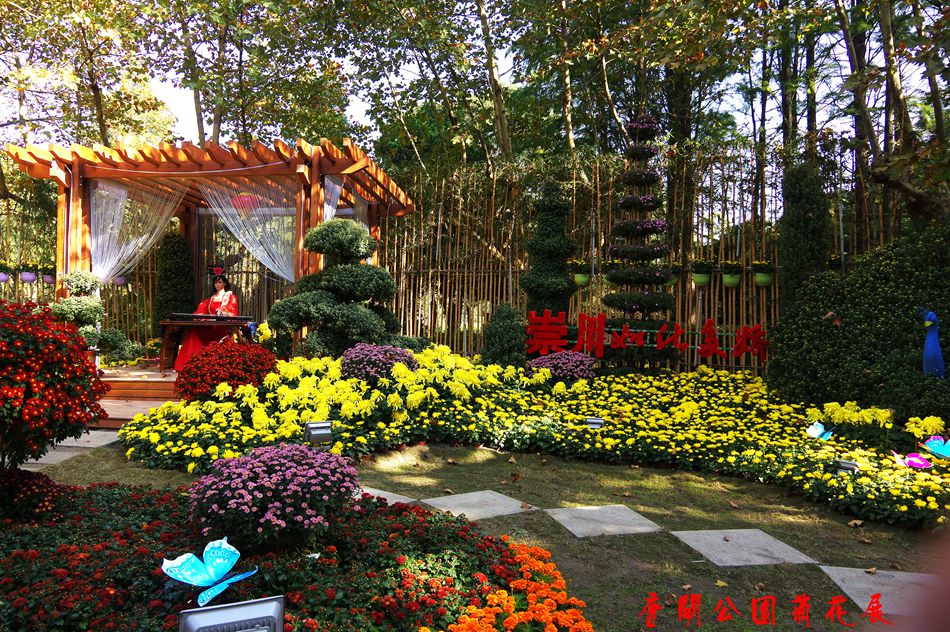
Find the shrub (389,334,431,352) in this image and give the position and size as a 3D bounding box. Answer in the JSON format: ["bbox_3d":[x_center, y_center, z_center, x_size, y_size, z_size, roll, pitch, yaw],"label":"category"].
[{"bbox_3d":[-1.050,0.618,10.600,0.850,0.650,0.800,1,0,5],"label":"shrub"}]

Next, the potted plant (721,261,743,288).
[{"bbox_3d":[4.539,-0.734,12.600,0.380,0.470,0.360,1,0,5],"label":"potted plant"}]

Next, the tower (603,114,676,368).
[{"bbox_3d":[2.842,-1.270,12.300,1.253,4.353,1.250,0,1,0],"label":"tower"}]

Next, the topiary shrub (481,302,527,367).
[{"bbox_3d":[0.476,0.355,11.500,0.760,1.147,0.780,0,1,0],"label":"topiary shrub"}]

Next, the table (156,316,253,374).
[{"bbox_3d":[-3.760,0.360,10.000,1.220,0.780,0.420,1,0,5],"label":"table"}]

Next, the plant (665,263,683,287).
[{"bbox_3d":[3.496,-0.731,12.700,0.390,0.450,0.360,1,0,5],"label":"plant"}]

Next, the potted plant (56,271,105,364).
[{"bbox_3d":[-4.789,0.066,8.600,0.550,1.200,0.520,1,0,5],"label":"potted plant"}]

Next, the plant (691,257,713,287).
[{"bbox_3d":[4.136,-0.794,13.000,0.394,0.511,0.370,0,1,0],"label":"plant"}]

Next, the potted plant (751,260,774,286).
[{"bbox_3d":[5.047,-0.746,12.500,0.390,0.450,0.360,1,0,5],"label":"potted plant"}]

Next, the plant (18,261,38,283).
[{"bbox_3d":[-8.278,-0.816,13.200,0.363,0.426,0.340,0,1,0],"label":"plant"}]

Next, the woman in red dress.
[{"bbox_3d":[-4.088,0.099,10.800,0.980,1.517,0.750,0,1,7],"label":"woman in red dress"}]

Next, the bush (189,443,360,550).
[{"bbox_3d":[-1.028,0.905,3.650,0.860,0.523,0.840,0,1,0],"label":"bush"}]

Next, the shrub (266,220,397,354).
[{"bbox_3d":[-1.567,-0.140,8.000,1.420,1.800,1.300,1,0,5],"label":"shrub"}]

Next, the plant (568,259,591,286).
[{"bbox_3d":[1.972,-0.825,13.500,0.420,0.531,0.370,0,1,0],"label":"plant"}]

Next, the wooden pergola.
[{"bbox_3d":[-3.360,-0.690,10.700,4.300,2.850,4.400,1,0,5],"label":"wooden pergola"}]

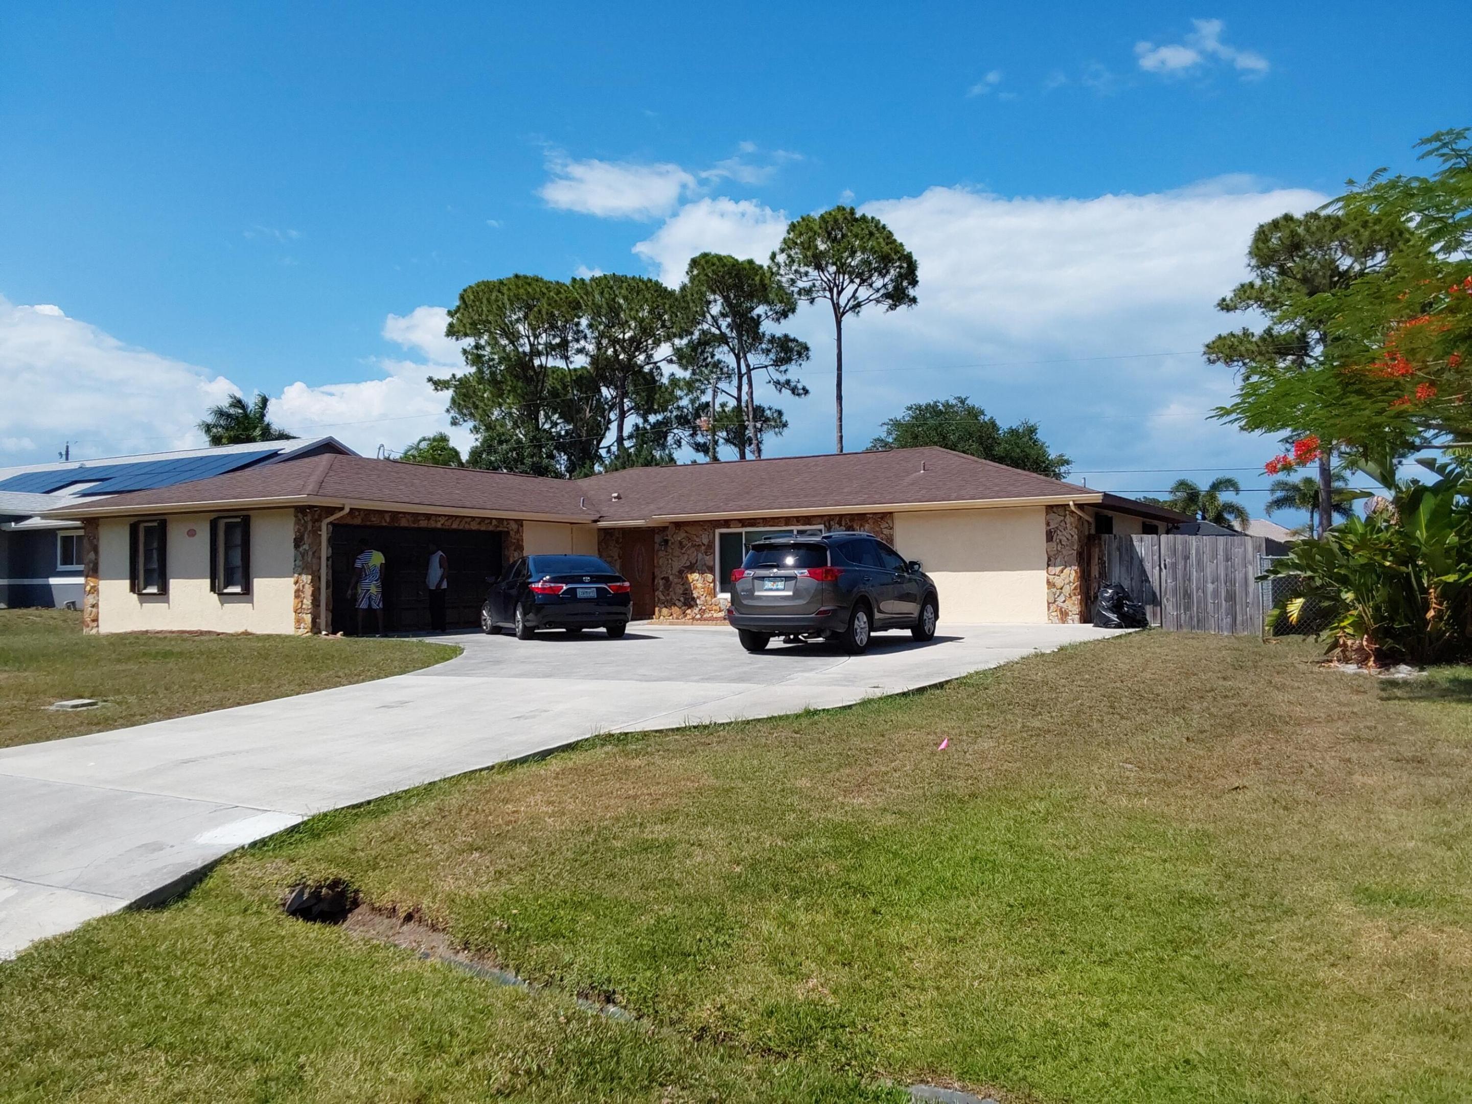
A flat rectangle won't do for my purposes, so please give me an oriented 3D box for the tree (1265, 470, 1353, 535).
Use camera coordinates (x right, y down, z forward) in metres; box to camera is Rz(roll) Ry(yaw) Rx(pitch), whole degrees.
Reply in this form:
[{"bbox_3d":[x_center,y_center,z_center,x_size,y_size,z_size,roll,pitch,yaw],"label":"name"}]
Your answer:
[{"bbox_3d":[26.995,-0.892,55.934,3.821,5.736,3.821,-1,-1,26],"label":"tree"}]

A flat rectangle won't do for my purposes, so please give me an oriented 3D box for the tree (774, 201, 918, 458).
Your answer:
[{"bbox_3d":[5.682,-7.600,60.772,7.460,19.860,7.237,-1,-1,5],"label":"tree"}]

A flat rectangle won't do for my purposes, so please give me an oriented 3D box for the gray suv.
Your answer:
[{"bbox_3d":[1.615,0.580,18.100,1.870,1.690,4.570,-1,-1,29],"label":"gray suv"}]

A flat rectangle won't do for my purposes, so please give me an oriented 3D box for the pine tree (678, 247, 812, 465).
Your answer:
[{"bbox_3d":[0.492,-6.504,61.795,6.766,17.836,6.428,-1,-1,1],"label":"pine tree"}]

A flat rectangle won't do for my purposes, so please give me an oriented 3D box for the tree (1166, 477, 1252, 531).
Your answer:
[{"bbox_3d":[22.234,-0.729,55.937,3.803,5.520,3.803,-1,-1,22],"label":"tree"}]

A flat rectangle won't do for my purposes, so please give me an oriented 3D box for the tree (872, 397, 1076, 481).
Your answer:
[{"bbox_3d":[11.203,-2.586,56.890,9.508,9.530,8.557,-1,-1,11],"label":"tree"}]

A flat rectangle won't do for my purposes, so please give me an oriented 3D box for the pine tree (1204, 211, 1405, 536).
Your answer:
[{"bbox_3d":[23.100,-6.100,48.000,8.100,15.300,7.600,-1,-1,0],"label":"pine tree"}]

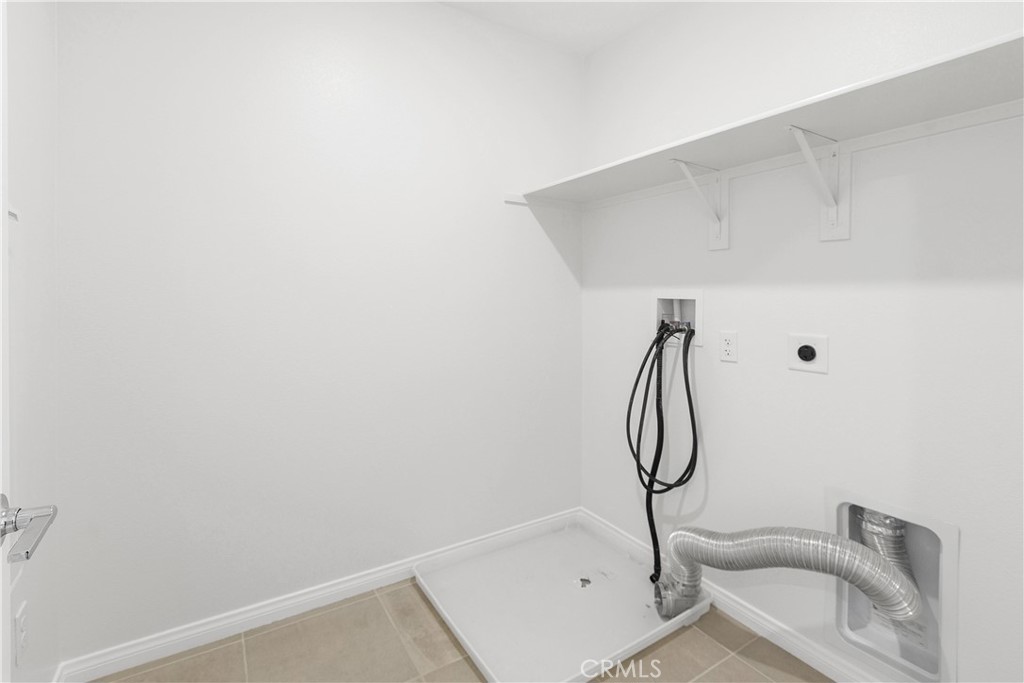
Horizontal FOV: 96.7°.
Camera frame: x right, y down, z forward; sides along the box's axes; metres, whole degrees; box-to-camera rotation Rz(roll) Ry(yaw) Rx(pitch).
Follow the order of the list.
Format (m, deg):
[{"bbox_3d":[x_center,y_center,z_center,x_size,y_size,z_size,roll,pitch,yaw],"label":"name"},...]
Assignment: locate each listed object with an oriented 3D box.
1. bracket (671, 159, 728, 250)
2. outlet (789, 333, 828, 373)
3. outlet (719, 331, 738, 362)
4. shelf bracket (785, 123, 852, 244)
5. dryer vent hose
[{"bbox_3d":[0.680,-0.491,1.663,0.301,0.302,0.089,-2,3,-33],"label":"bracket"},{"bbox_3d":[0.969,0.040,1.487,0.013,0.119,0.119,-2,3,-33],"label":"outlet"},{"bbox_3d":[0.819,0.019,1.718,0.009,0.115,0.070,-2,3,-33],"label":"outlet"},{"bbox_3d":[0.897,-0.456,1.342,0.290,0.306,0.089,-2,3,-33],"label":"shelf bracket"},{"bbox_3d":[0.869,0.786,1.511,0.390,0.480,0.710,-2,3,-33],"label":"dryer vent hose"}]

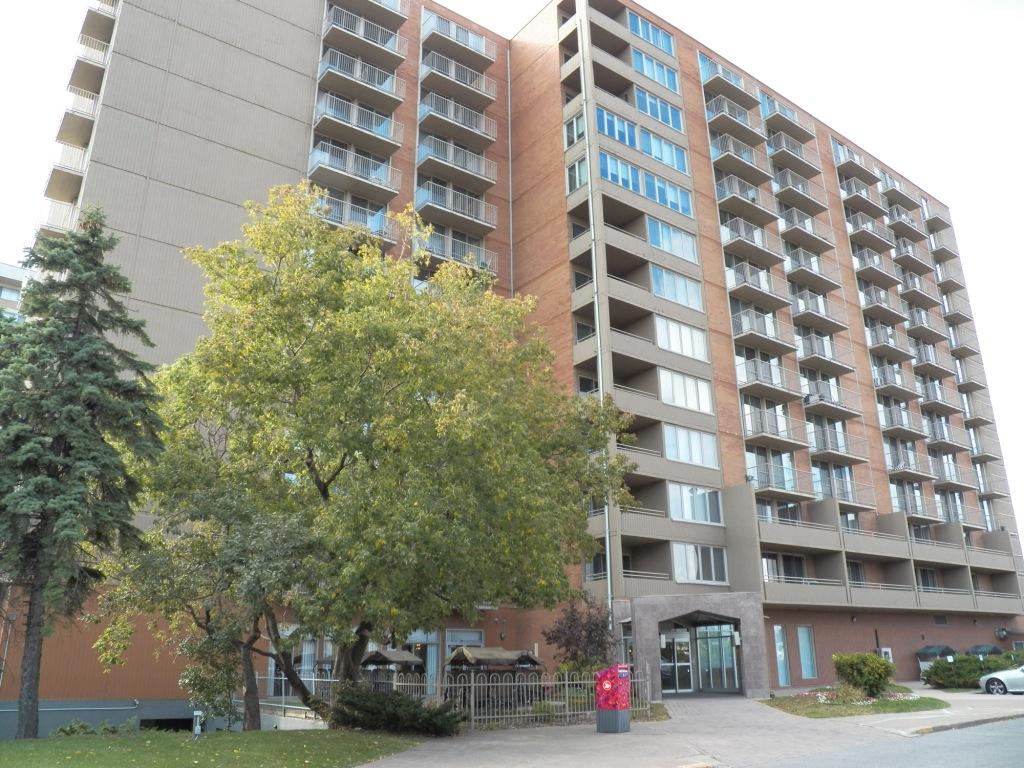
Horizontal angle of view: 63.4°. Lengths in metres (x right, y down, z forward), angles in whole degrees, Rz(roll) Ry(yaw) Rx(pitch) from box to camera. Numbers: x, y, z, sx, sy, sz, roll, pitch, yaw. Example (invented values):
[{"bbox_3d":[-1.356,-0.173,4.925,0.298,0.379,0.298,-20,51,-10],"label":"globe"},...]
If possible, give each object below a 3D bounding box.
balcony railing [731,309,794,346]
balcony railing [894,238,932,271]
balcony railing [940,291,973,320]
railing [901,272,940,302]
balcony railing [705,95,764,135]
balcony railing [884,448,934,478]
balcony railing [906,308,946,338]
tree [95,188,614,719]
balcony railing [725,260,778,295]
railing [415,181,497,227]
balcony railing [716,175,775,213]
[{"bbox_3d":[13.367,-2.669,43.703,4.110,1.160,1.040,14,-24,-36],"label":"balcony railing"},{"bbox_3d":[27.656,-8.686,57.033,3.953,1.197,1.052,14,-24,-35],"label":"balcony railing"},{"bbox_3d":[32.278,-5.309,59.998,2.406,1.136,1.078,14,-24,-35],"label":"balcony railing"},{"bbox_3d":[28.041,-6.404,56.888,4.000,1.120,1.030,14,-24,-35],"label":"railing"},{"bbox_3d":[12.926,-15.031,47.402,4.000,1.120,1.030,14,-24,-35],"label":"balcony railing"},{"bbox_3d":[23.194,4.775,47.930,3.887,1.191,1.040,14,-24,-35],"label":"balcony railing"},{"bbox_3d":[27.716,-3.825,55.267,3.953,1.197,1.052,14,-24,-35],"label":"balcony railing"},{"bbox_3d":[-3.230,1.015,19.593,11.800,13.200,10.500,-1,-19,0],"label":"tree"},{"bbox_3d":[12.797,-5.002,42.762,3.904,1.191,1.040,14,-24,-35],"label":"balcony railing"},{"bbox_3d":[-2.689,-8.546,40.718,3.953,1.197,1.105,13,-24,-34],"label":"railing"},{"bbox_3d":[12.994,-10.086,45.451,3.968,1.136,1.078,14,-24,-35],"label":"balcony railing"}]

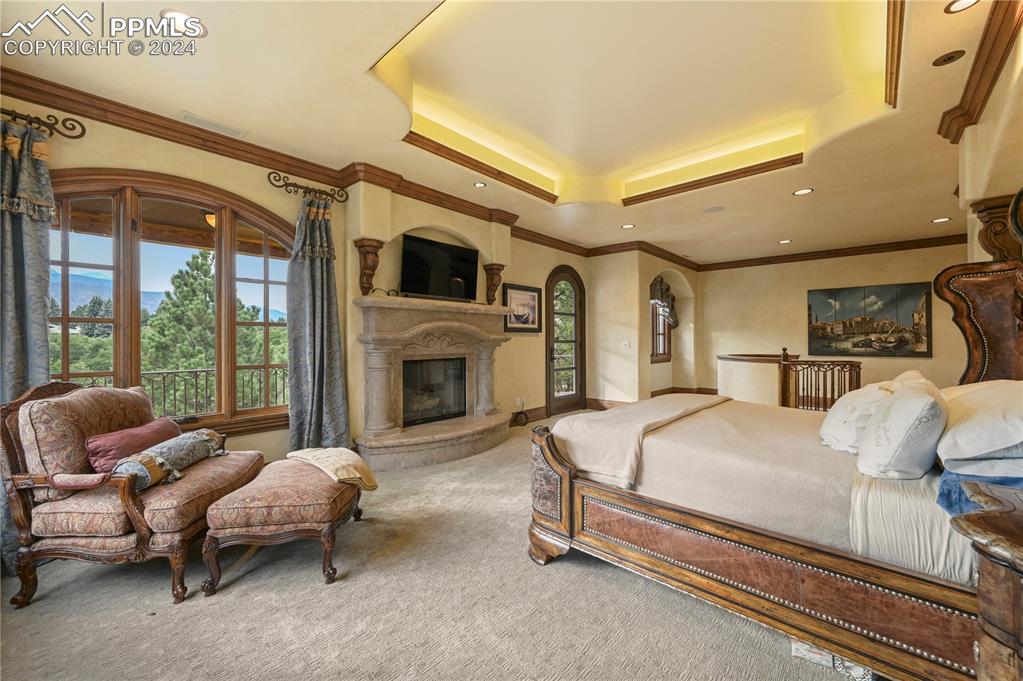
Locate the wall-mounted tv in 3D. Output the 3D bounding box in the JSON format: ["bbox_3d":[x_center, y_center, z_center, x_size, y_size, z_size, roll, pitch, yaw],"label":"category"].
[{"bbox_3d":[-0.854,-0.879,4.958,0.060,0.665,1.140,0,0,43],"label":"wall-mounted tv"}]

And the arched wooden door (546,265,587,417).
[{"bbox_3d":[0.971,-0.022,7.092,0.160,2.630,1.230,0,0,43],"label":"arched wooden door"}]

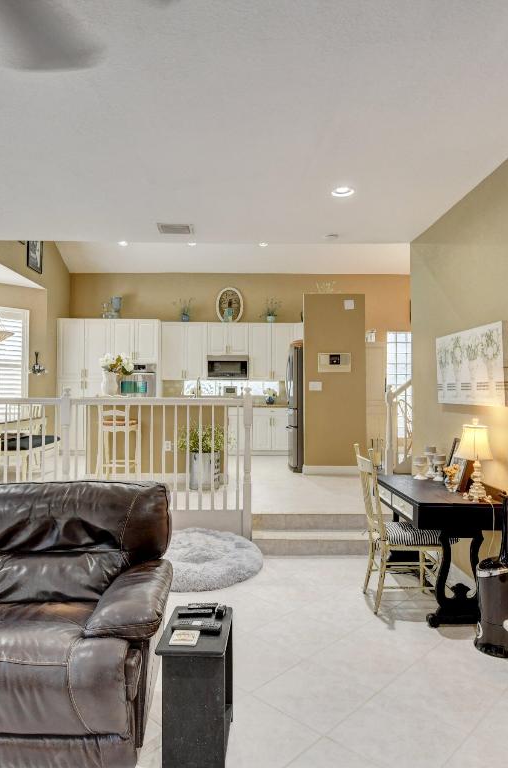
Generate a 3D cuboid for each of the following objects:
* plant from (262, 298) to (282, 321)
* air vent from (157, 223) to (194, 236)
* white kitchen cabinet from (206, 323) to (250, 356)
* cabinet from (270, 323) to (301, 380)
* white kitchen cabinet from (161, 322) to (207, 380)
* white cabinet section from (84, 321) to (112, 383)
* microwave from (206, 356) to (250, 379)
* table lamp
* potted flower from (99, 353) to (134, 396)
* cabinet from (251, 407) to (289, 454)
[{"bbox_3d":[0.325,-1.375,9.050,0.405,0.471,0.280,0,-1,-2],"label":"plant"},{"bbox_3d":[-0.664,-1.298,4.039,0.290,0.020,0.270,0,-1,-2],"label":"air vent"},{"bbox_3d":[-0.481,-0.827,9.045,0.767,0.601,0.330,0,-1,-2],"label":"white kitchen cabinet"},{"bbox_3d":[0.590,-0.582,8.965,0.570,1.050,0.330,0,-1,-2],"label":"cabinet"},{"bbox_3d":[-1.277,-0.596,9.021,0.840,1.062,0.330,0,-1,-2],"label":"white kitchen cabinet"},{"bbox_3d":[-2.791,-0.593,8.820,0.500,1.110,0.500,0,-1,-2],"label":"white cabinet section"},{"bbox_3d":[-0.467,-0.291,8.898,0.755,0.420,0.400,0,-1,-2],"label":"microwave"},{"bbox_3d":[1.440,0.484,3.120,0.215,0.515,0.215,0,-1,-2],"label":"table lamp"},{"bbox_3d":[-1.774,-0.113,6.200,0.445,0.574,0.370,0,-1,-2],"label":"potted flower"},{"bbox_3d":[0.275,0.852,8.787,0.720,0.860,0.610,0,-1,-2],"label":"cabinet"}]

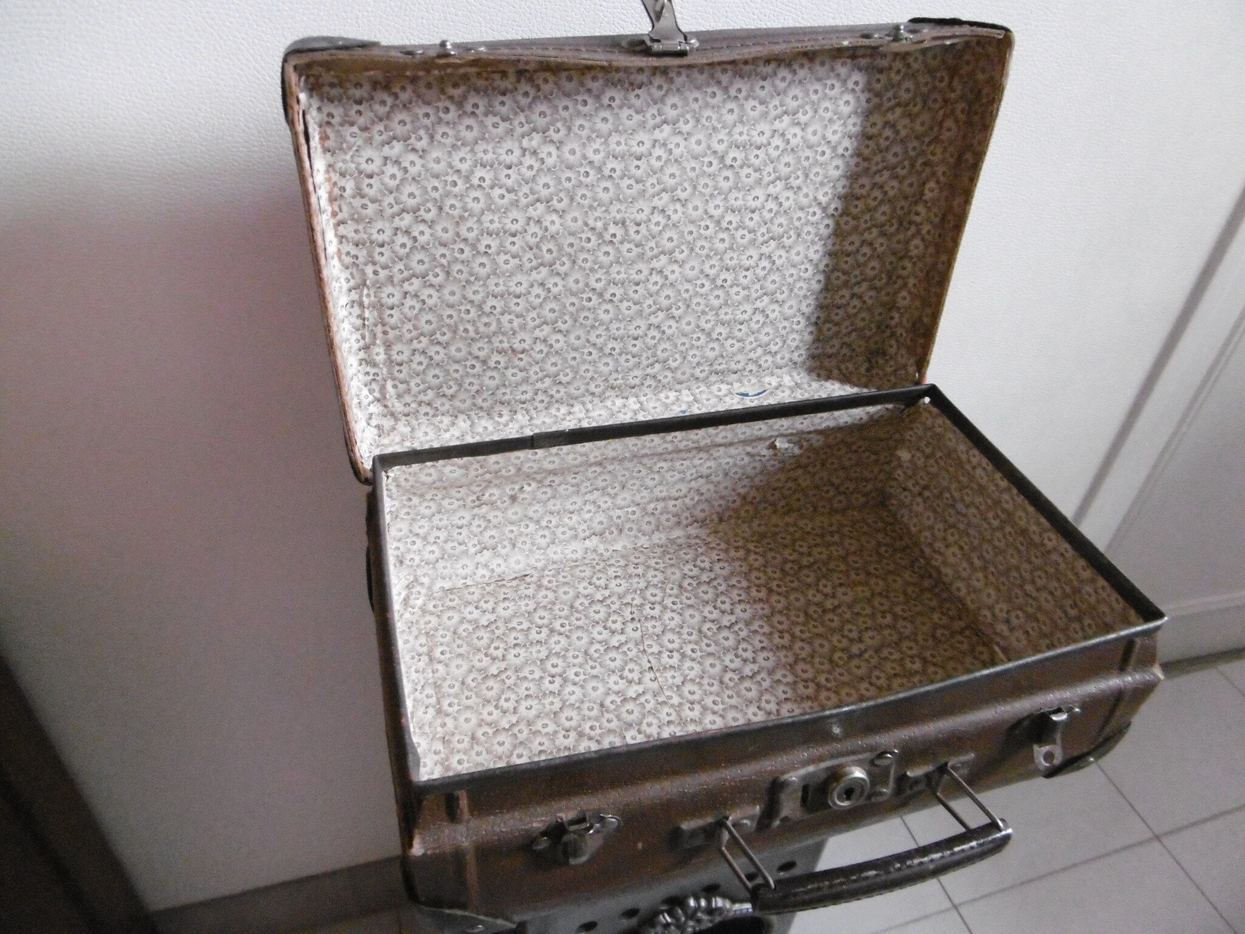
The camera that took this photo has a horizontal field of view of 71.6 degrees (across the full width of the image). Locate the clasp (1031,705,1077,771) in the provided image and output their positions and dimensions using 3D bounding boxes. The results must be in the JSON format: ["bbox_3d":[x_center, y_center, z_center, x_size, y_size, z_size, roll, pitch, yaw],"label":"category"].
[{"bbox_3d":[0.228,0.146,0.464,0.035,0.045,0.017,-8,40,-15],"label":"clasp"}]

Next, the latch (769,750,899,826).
[{"bbox_3d":[0.110,0.163,0.433,0.066,0.038,0.015,-8,40,-15],"label":"latch"}]

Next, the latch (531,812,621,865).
[{"bbox_3d":[-0.020,0.167,0.391,0.041,0.025,0.014,-8,40,-15],"label":"latch"}]

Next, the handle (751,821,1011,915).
[{"bbox_3d":[0.125,0.191,0.411,0.135,0.017,0.019,-8,40,-15],"label":"handle"}]

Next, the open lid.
[{"bbox_3d":[0.025,-0.139,0.549,0.408,0.239,0.064,-8,33,-15],"label":"open lid"}]

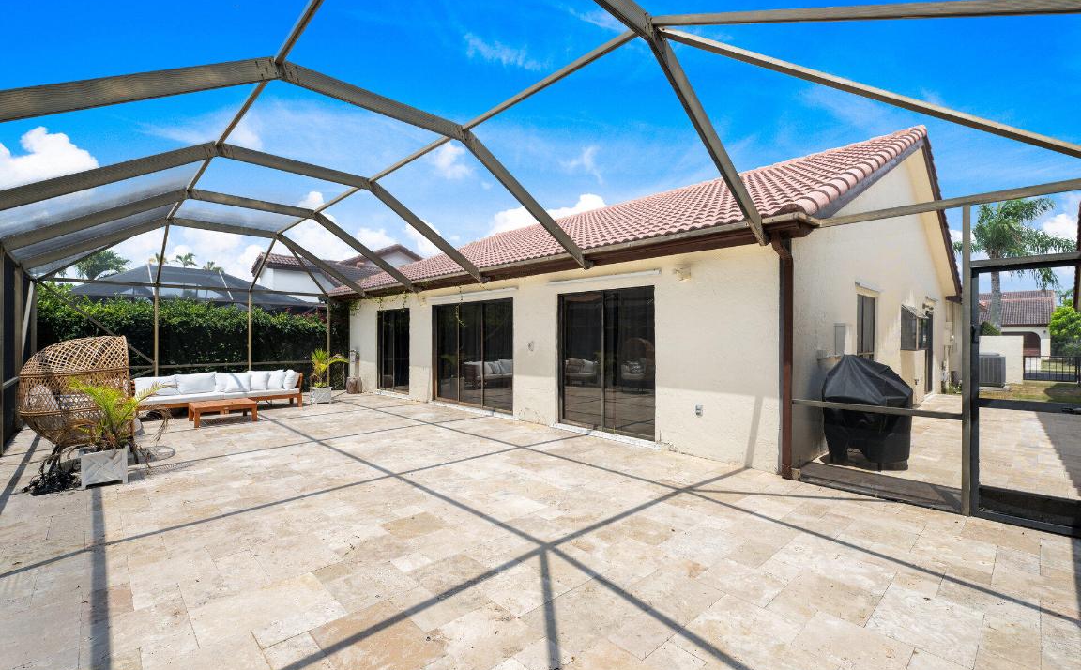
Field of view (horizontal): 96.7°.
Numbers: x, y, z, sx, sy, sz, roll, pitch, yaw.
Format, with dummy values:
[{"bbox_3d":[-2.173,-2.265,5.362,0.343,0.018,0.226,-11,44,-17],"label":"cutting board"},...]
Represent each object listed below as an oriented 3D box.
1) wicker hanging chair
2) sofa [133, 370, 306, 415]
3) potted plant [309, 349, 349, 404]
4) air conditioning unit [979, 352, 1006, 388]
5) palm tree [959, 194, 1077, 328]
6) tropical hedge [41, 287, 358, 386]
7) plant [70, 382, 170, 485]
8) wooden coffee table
[{"bbox_3d":[-5.174,0.743,5.398,0.990,1.480,1.000,0,0,-43],"label":"wicker hanging chair"},{"bbox_3d":[-6.064,1.113,9.228,2.770,0.780,0.770,0,0,-43],"label":"sofa"},{"bbox_3d":[-4.762,0.910,10.743,0.780,1.200,0.700,0,0,-43],"label":"potted plant"},{"bbox_3d":[12.626,1.024,13.575,0.820,0.880,0.820,0,0,-43],"label":"air conditioning unit"},{"bbox_3d":[21.503,-2.339,22.012,4.200,7.950,4.100,0,0,-43],"label":"palm tree"},{"bbox_3d":[-8.058,0.345,12.113,7.000,2.350,1.300,0,0,-43],"label":"tropical hedge"},{"bbox_3d":[-4.268,0.970,4.889,0.760,1.020,0.740,0,0,-43],"label":"plant"},{"bbox_3d":[-5.418,1.338,8.201,0.850,0.320,0.850,0,0,-43],"label":"wooden coffee table"}]

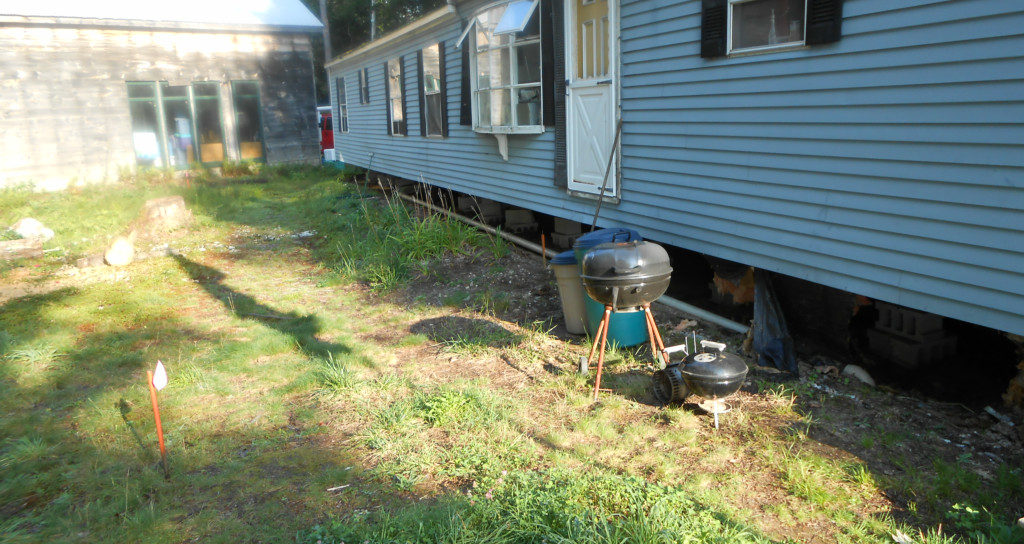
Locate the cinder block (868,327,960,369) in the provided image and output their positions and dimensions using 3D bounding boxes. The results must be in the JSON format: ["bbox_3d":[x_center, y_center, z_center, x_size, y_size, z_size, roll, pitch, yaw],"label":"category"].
[{"bbox_3d":[2.758,0.519,5.354,0.400,0.194,0.360,-7,13,-21],"label":"cinder block"}]

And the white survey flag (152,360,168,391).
[{"bbox_3d":[-1.673,0.492,3.660,0.075,0.145,0.040,-8,13,-25],"label":"white survey flag"}]

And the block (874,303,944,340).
[{"bbox_3d":[2.688,0.325,5.230,0.200,0.194,0.400,-7,13,-21],"label":"block"}]

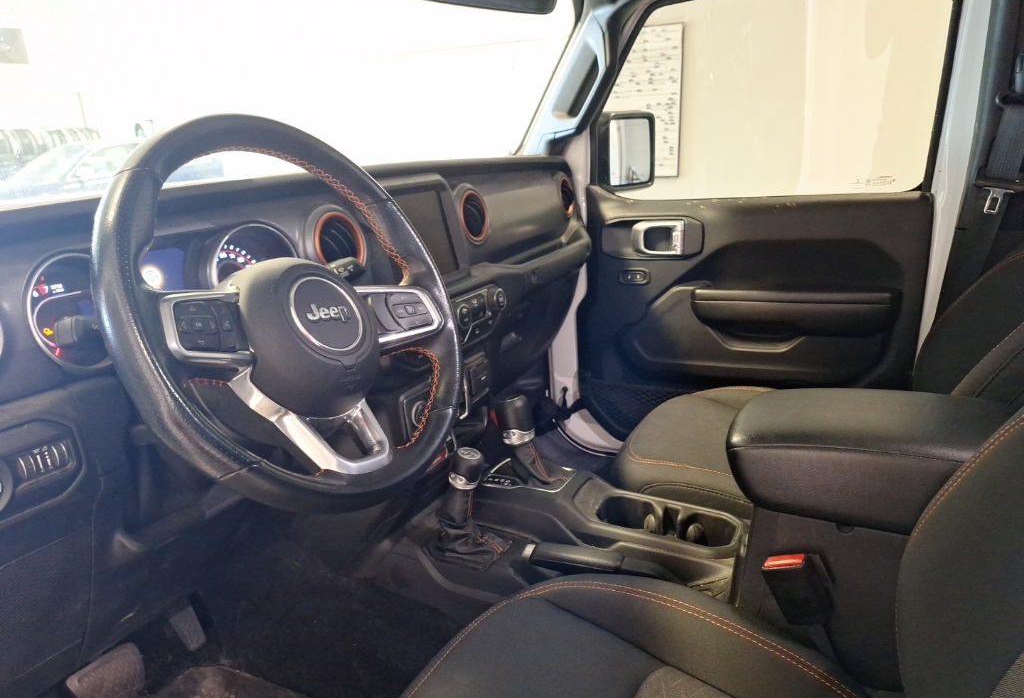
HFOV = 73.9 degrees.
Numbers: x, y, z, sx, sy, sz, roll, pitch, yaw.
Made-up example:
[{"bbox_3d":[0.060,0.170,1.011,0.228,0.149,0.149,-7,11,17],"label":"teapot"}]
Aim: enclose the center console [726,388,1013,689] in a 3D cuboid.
[{"bbox_3d":[0.468,0.223,0.807,0.360,0.290,0.205,8,21,27],"label":"center console"}]

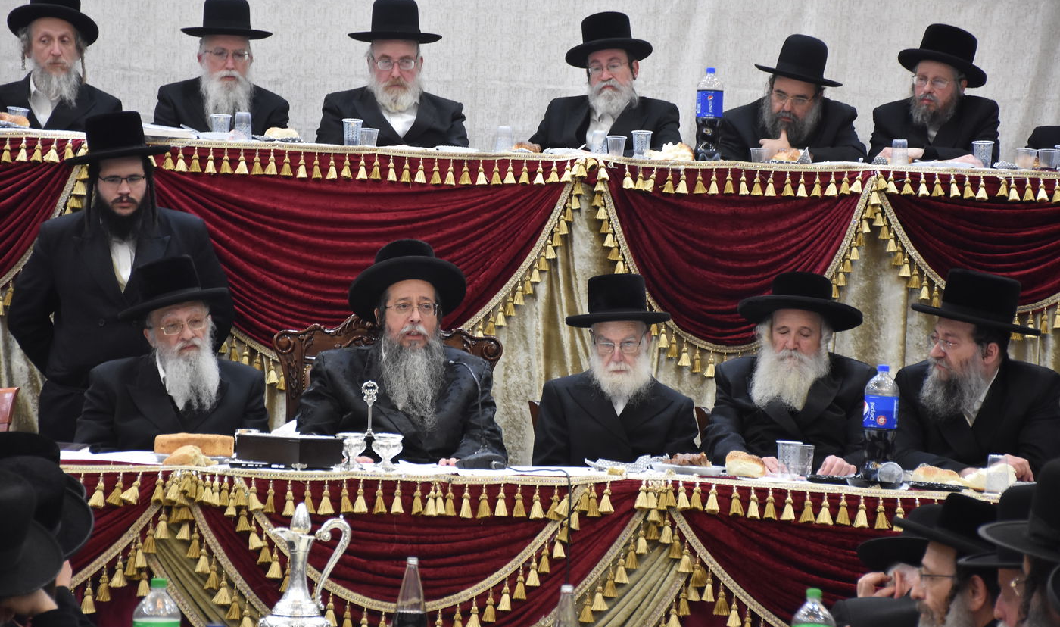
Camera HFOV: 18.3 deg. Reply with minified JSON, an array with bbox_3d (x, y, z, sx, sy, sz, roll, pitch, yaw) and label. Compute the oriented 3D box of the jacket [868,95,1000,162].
[{"bbox_3d":[1.440,-0.480,11.850,0.530,0.620,0.430,2,1,9],"label":"jacket"}]

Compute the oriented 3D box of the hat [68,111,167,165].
[{"bbox_3d":[-1.230,-0.525,9.780,0.312,0.132,0.345,-9,-1,-14],"label":"hat"}]

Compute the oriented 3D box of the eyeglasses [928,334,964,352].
[{"bbox_3d":[1.227,0.084,9.570,0.135,0.042,0.140,11,1,-37],"label":"eyeglasses"}]

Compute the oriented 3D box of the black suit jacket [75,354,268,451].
[{"bbox_3d":[-1.027,0.456,9.350,0.540,0.680,0.480,2,0,-9],"label":"black suit jacket"}]

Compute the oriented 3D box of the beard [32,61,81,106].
[{"bbox_3d":[-1.654,-0.803,11.520,0.160,0.155,0.120,2,0,-14],"label":"beard"}]

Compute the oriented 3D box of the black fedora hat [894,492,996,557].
[{"bbox_3d":[0.942,0.451,6.850,0.360,0.112,0.325,19,-1,6],"label":"black fedora hat"}]

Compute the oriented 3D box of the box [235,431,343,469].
[{"bbox_3d":[-0.645,0.373,8.880,0.160,0.085,0.240,2,0,-44],"label":"box"}]

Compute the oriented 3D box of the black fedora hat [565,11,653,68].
[{"bbox_3d":[0.283,-0.975,11.750,0.310,0.135,0.335,-6,-10,-1],"label":"black fedora hat"}]

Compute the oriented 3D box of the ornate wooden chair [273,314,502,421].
[{"bbox_3d":[-0.448,0.585,9.700,0.690,1.200,0.660,2,1,0],"label":"ornate wooden chair"}]

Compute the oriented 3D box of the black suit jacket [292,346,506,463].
[{"bbox_3d":[-0.375,0.423,9.350,0.585,0.670,0.500,2,0,-4],"label":"black suit jacket"}]

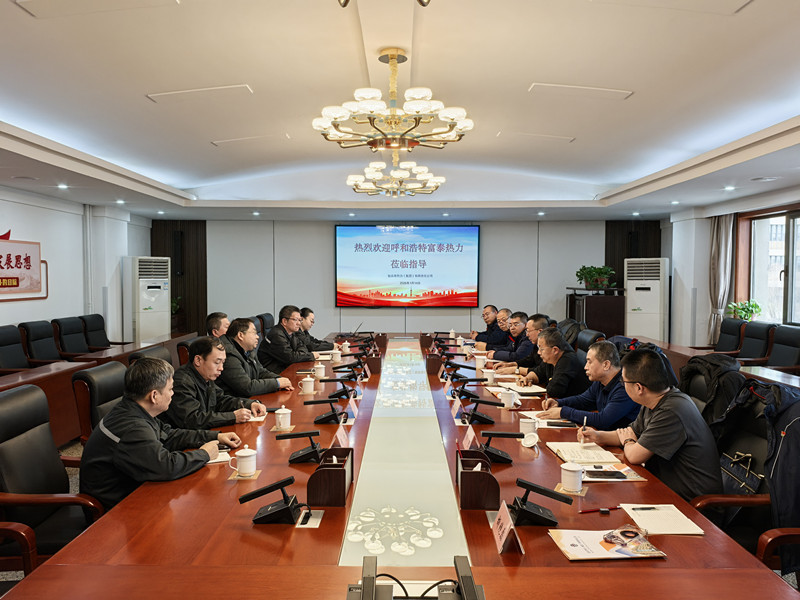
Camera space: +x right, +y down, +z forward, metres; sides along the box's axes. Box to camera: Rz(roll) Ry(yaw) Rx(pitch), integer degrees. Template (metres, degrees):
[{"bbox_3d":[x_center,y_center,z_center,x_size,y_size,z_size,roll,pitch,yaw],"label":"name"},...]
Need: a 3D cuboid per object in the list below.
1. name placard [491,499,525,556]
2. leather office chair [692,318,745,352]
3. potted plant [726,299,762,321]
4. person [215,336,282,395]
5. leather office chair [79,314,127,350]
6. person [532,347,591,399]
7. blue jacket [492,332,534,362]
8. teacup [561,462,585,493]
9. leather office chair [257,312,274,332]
[{"bbox_3d":[0.348,0.737,2.025,0.078,0.088,0.190,0,3,1],"label":"name placard"},{"bbox_3d":[3.558,0.768,7.181,0.620,1.080,0.580,0,3,0],"label":"leather office chair"},{"bbox_3d":[4.209,0.160,7.614,0.360,0.330,0.420,0,3,0],"label":"potted plant"},{"bbox_3d":[-1.102,0.775,4.519,0.700,1.280,0.560,0,3,7],"label":"person"},{"bbox_3d":[-3.744,0.734,8.149,0.680,1.060,0.620,0,2,0],"label":"leather office chair"},{"bbox_3d":[1.138,0.810,4.541,0.680,1.220,0.540,0,3,2],"label":"person"},{"bbox_3d":[1.188,0.582,6.282,0.560,0.580,0.520,0,3,-12],"label":"blue jacket"},{"bbox_3d":[0.682,0.682,2.454,0.110,0.117,0.088,-1,3,-28],"label":"teacup"},{"bbox_3d":[-1.543,0.725,8.442,0.680,1.060,0.620,0,2,0],"label":"leather office chair"}]

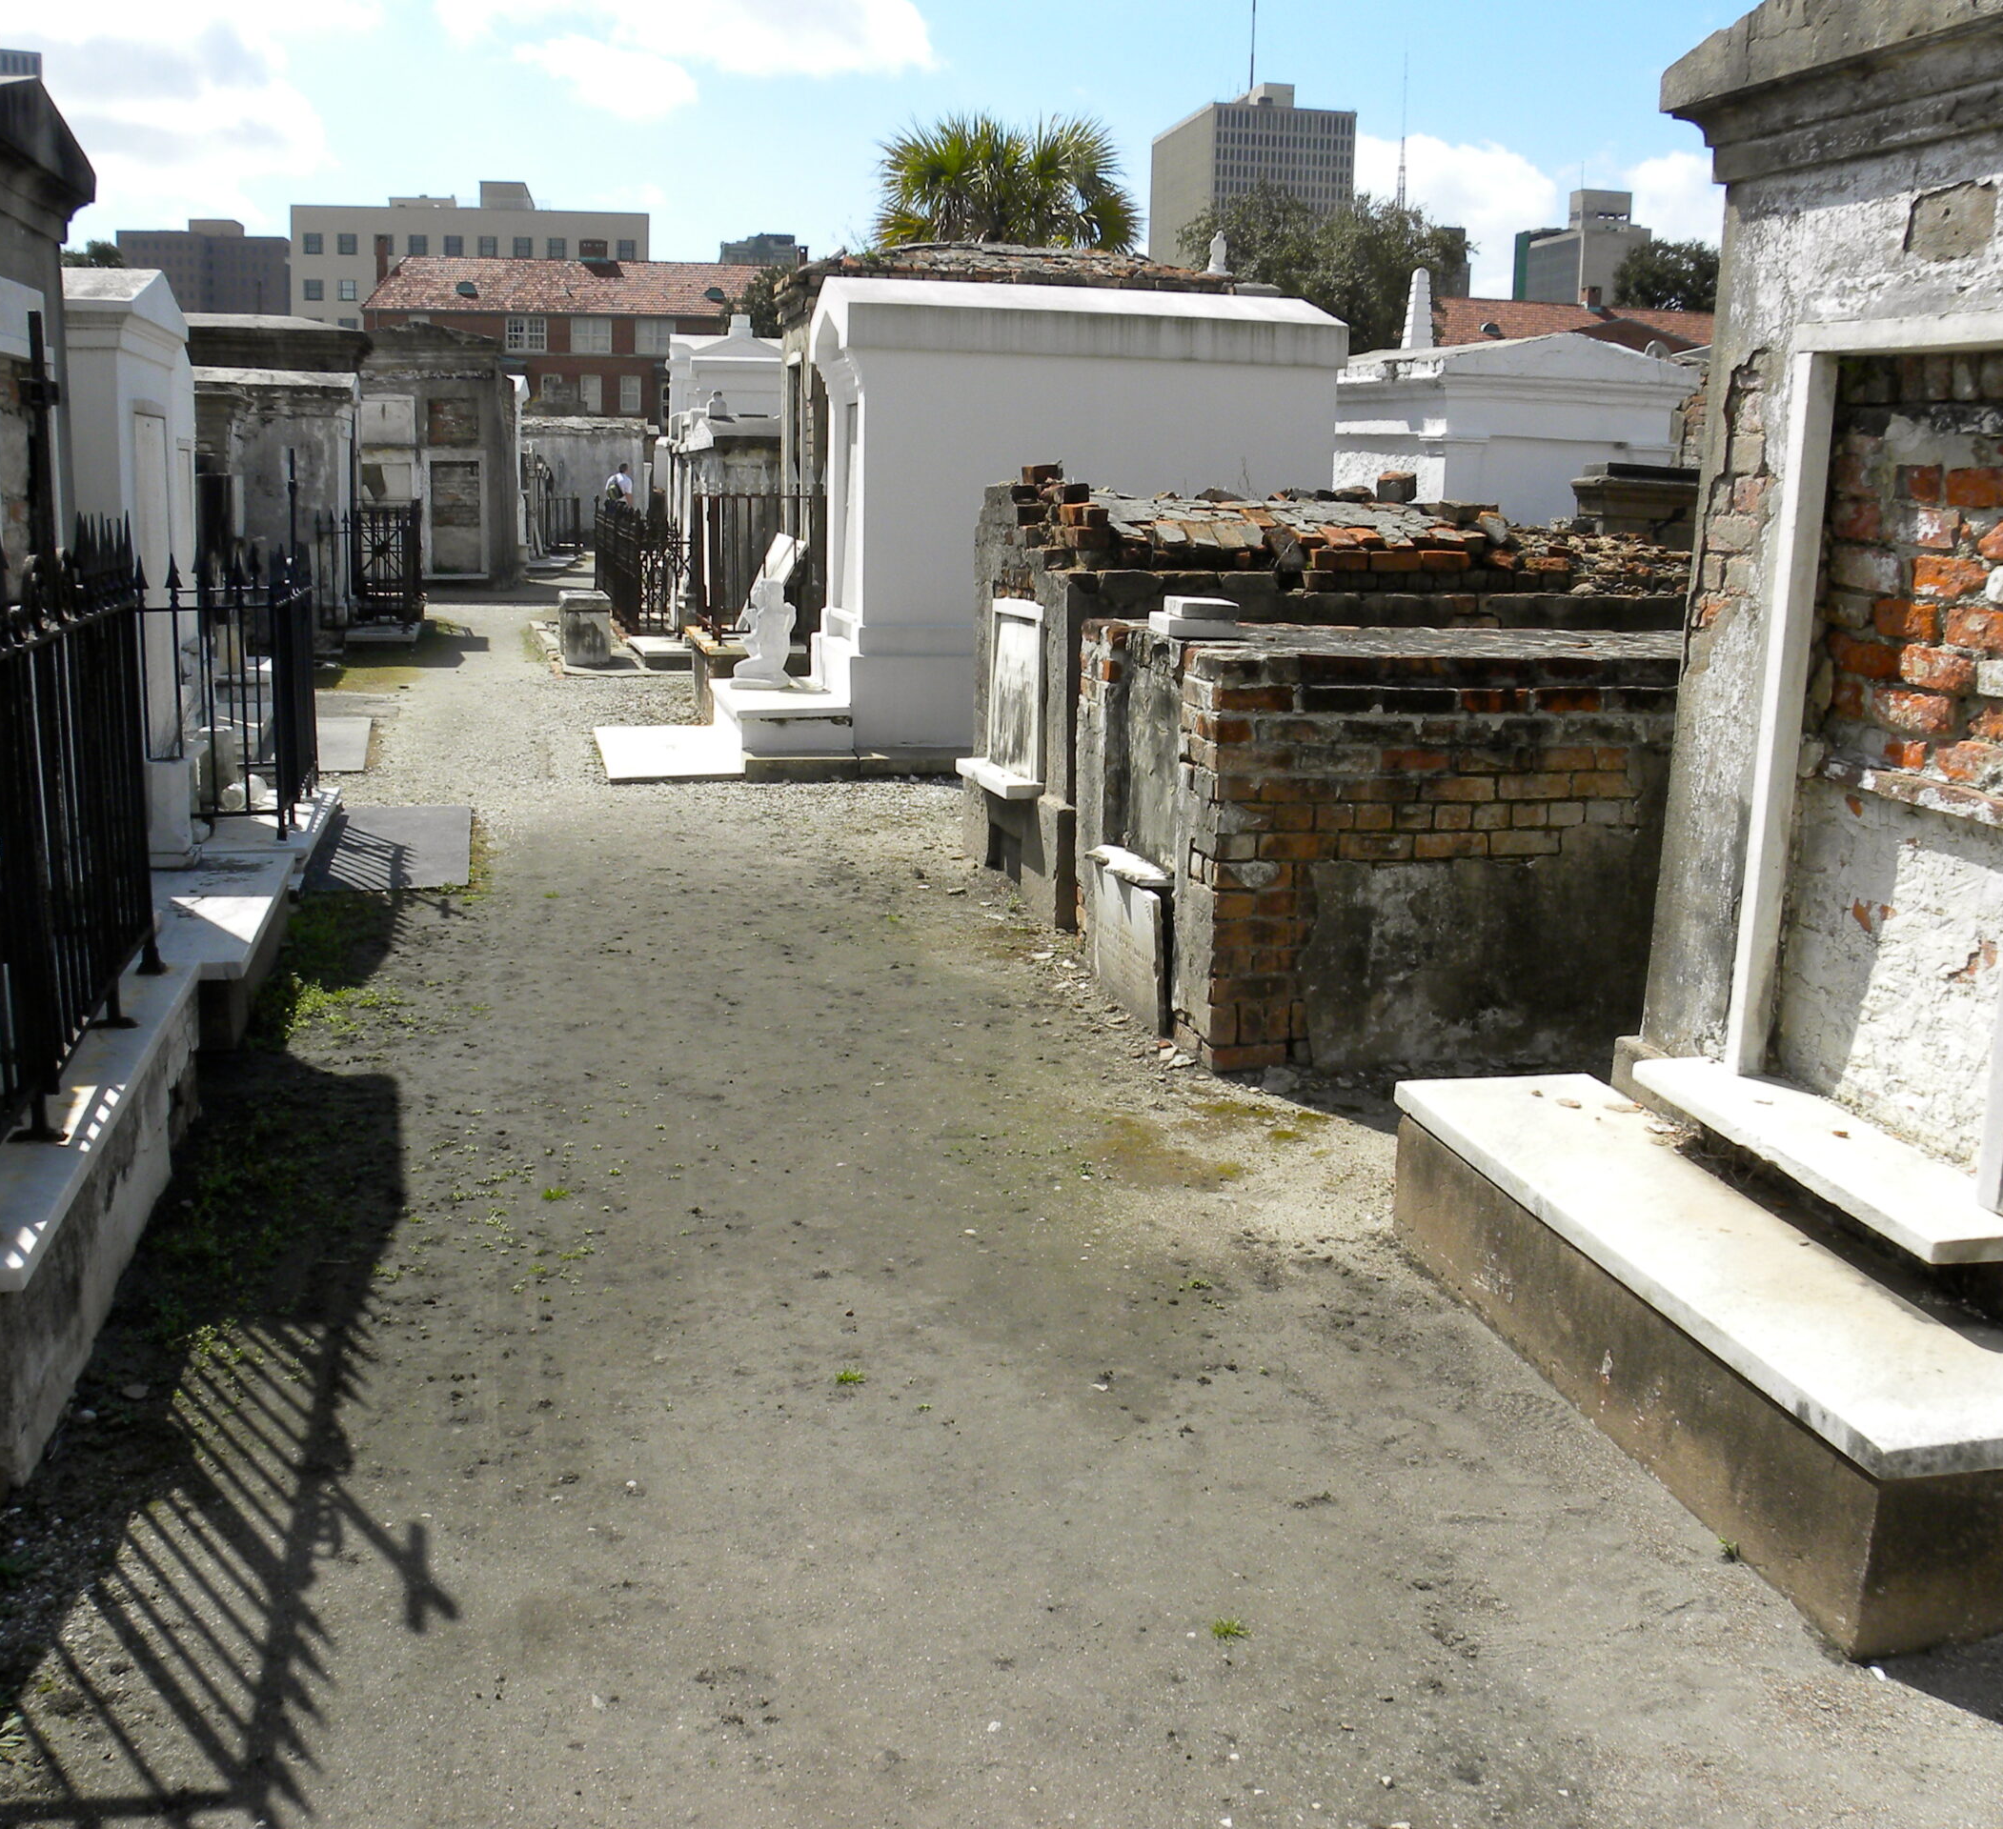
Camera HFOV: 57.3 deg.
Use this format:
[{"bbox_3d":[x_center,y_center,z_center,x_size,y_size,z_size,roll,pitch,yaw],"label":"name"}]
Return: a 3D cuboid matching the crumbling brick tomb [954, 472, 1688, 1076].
[{"bbox_3d":[1.455,-0.763,6.808,2.750,1.600,3.440,-1,14,-11],"label":"crumbling brick tomb"}]

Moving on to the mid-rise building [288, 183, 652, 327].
[{"bbox_3d":[-61.444,-69.375,220.337,37.900,33.000,36.000,-1,14,-11],"label":"mid-rise building"}]

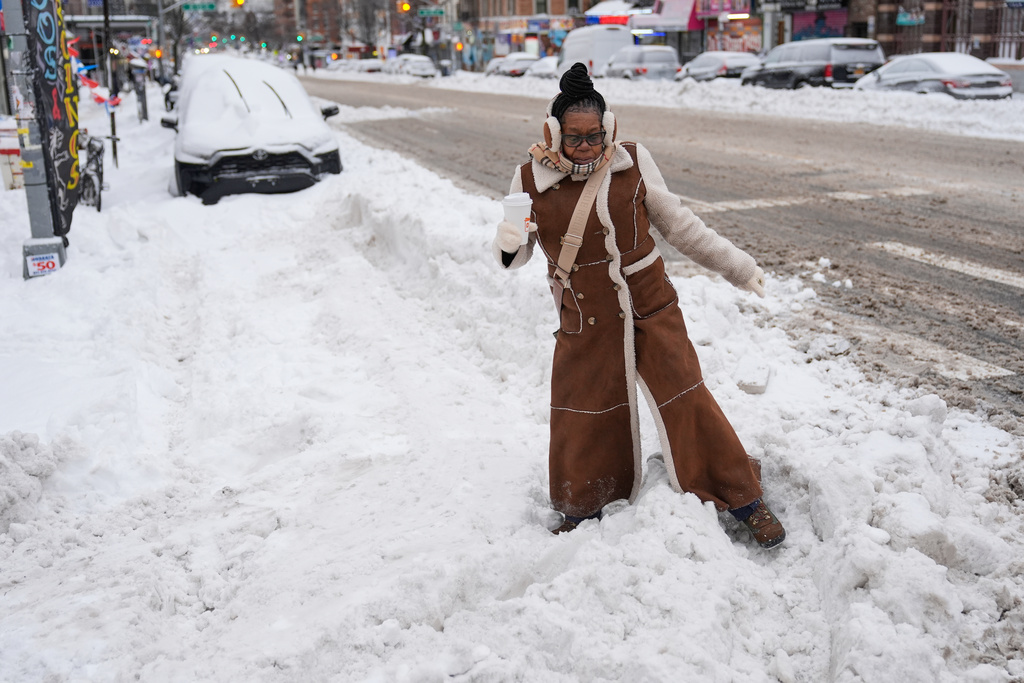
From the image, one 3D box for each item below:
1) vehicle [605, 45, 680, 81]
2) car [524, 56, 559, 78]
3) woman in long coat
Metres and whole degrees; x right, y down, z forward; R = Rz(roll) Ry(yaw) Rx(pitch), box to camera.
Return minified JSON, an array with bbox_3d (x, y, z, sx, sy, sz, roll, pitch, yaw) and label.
[{"bbox_3d":[5.771,-11.931,50.719,1.870,1.740,4.650,-5,15,-15],"label":"vehicle"},{"bbox_3d":[2.174,-13.629,59.042,1.800,1.500,4.600,-5,14,-15],"label":"car"},{"bbox_3d":[0.440,-0.100,3.880,0.950,1.620,0.600,1,15,8],"label":"woman in long coat"}]

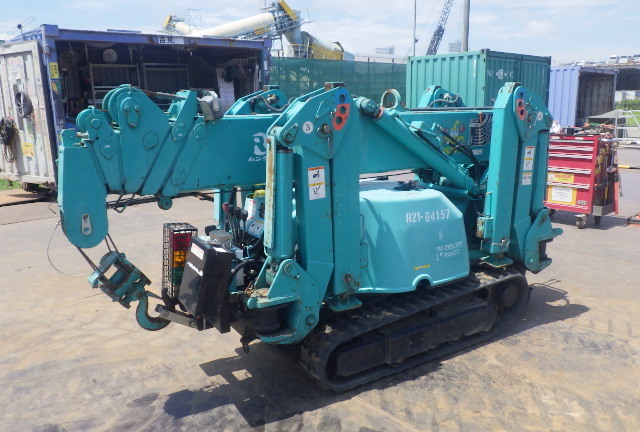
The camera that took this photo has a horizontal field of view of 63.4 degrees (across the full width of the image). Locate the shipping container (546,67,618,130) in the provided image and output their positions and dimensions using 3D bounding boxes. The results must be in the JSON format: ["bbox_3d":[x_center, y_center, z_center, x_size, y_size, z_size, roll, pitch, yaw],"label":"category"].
[{"bbox_3d":[10.236,-4.712,21.472,3.700,2.500,2.440,-11,16,-40],"label":"shipping container"}]

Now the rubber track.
[{"bbox_3d":[0.593,0.579,2.866,1.519,0.362,0.200,-8,14,-31],"label":"rubber track"}]

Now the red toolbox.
[{"bbox_3d":[2.891,-0.424,5.903,0.500,0.980,0.740,-10,15,-35],"label":"red toolbox"}]

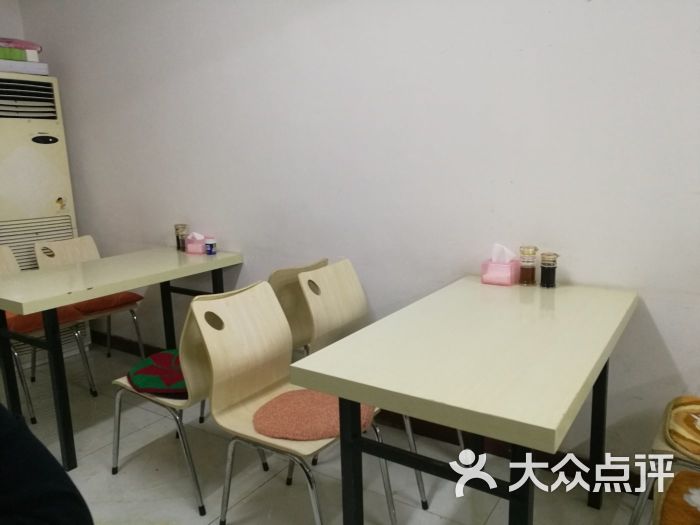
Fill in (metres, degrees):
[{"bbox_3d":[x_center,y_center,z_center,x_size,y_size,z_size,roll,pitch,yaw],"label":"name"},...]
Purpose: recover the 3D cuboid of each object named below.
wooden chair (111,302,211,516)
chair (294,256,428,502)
[{"bbox_3d":[-0.649,0.464,2.145,0.580,0.800,0.385,5,13,33],"label":"wooden chair"},{"bbox_3d":[0.134,0.435,2.171,0.580,0.800,0.385,6,13,36],"label":"chair"}]

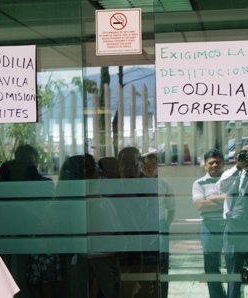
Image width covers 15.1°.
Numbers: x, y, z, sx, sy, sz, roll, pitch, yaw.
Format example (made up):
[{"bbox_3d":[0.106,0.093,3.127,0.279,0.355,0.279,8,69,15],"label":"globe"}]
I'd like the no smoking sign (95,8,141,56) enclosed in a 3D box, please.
[{"bbox_3d":[-0.021,-0.509,4.050,0.200,0.198,0.010,-1,-1,7],"label":"no smoking sign"}]

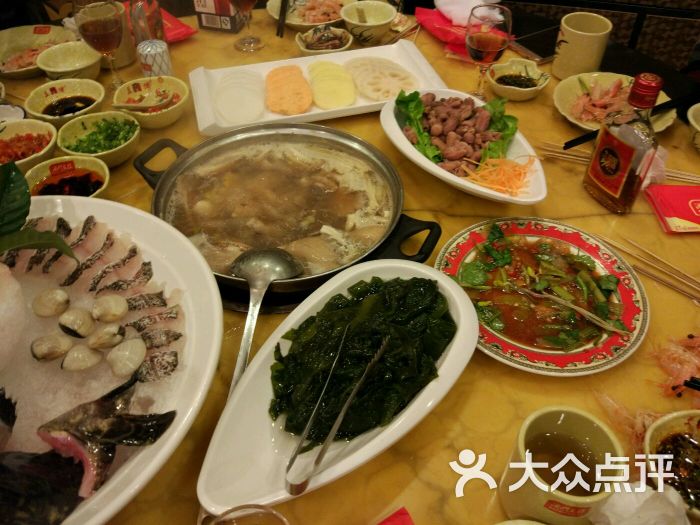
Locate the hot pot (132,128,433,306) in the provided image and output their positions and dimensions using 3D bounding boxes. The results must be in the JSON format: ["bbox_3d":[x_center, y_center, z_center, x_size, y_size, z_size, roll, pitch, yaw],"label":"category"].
[{"bbox_3d":[-0.089,-0.062,0.703,0.403,0.075,0.293,19,50,17],"label":"hot pot"}]

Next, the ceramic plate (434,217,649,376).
[{"bbox_3d":[0.201,0.034,0.608,0.221,0.028,0.221,0,47,0],"label":"ceramic plate"}]

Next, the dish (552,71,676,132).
[{"bbox_3d":[0.387,-0.222,0.844,0.174,0.037,0.174,0,47,0],"label":"dish"}]

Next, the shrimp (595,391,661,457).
[{"bbox_3d":[0.254,0.137,0.516,0.048,0.020,0.072,-22,50,-19],"label":"shrimp"}]

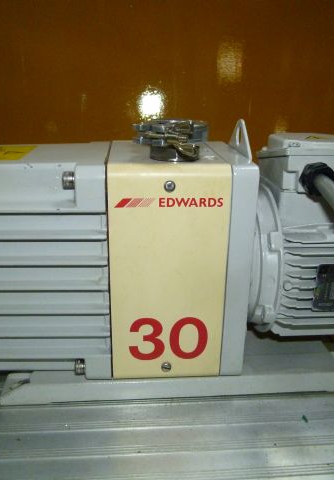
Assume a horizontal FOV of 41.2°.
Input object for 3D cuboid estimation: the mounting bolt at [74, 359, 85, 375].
[{"bbox_3d":[-0.087,0.128,0.447,0.010,0.016,0.016,0,20,-3],"label":"mounting bolt"}]

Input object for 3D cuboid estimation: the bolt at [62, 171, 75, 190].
[{"bbox_3d":[-0.085,-0.051,0.382,0.010,0.016,0.016,0,20,-3],"label":"bolt"}]

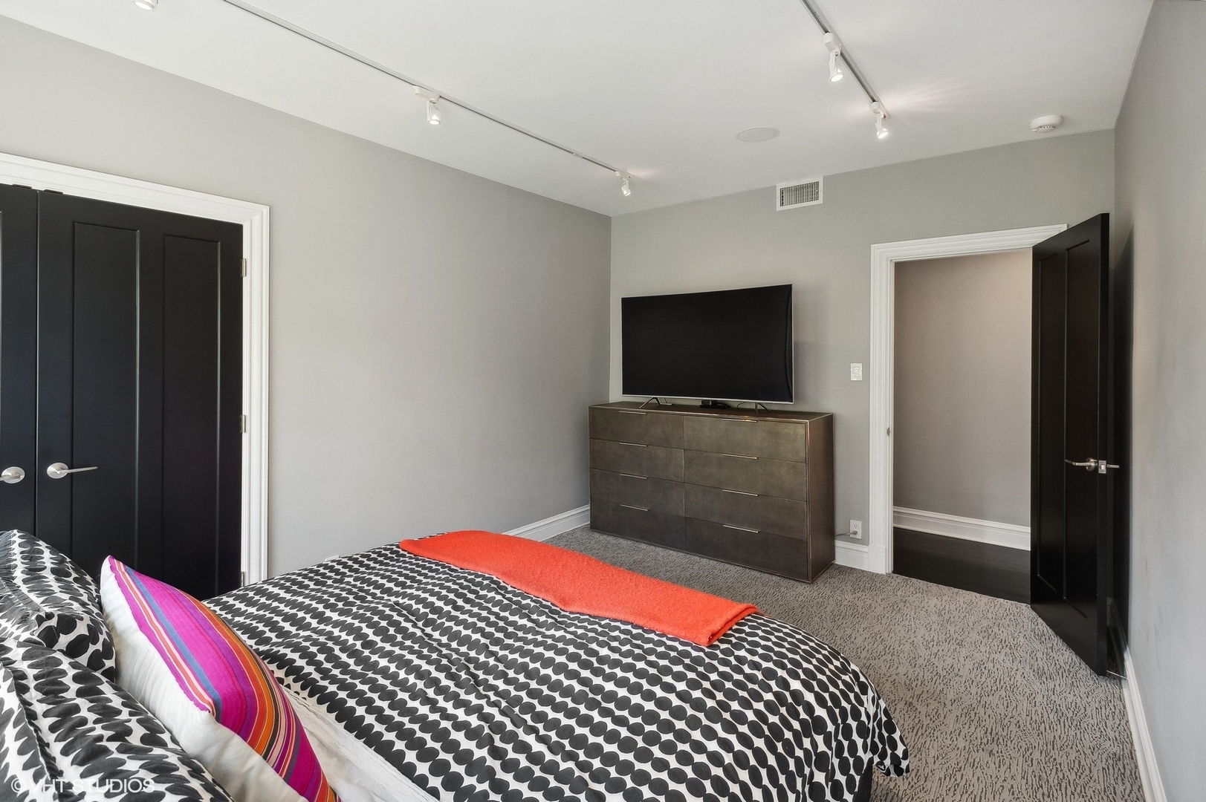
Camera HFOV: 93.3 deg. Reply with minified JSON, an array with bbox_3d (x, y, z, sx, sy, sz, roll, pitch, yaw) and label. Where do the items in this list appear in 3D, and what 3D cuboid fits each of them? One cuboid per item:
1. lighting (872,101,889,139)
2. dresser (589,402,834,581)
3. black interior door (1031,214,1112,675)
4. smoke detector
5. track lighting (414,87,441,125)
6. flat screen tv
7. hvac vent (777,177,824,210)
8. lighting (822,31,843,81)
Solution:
[{"bbox_3d":[1.383,-1.400,2.847,0.070,0.135,0.120,1,1,38],"label":"lighting"},{"bbox_3d":[0.744,0.613,4.380,1.824,1.035,0.470,1,1,38],"label":"dresser"},{"bbox_3d":[2.393,0.193,2.937,0.042,2.100,0.772,0,1,19],"label":"black interior door"},{"bbox_3d":[2.353,-1.469,3.018,0.140,0.046,0.140,1,1,38],"label":"smoke detector"},{"bbox_3d":[-0.825,-1.395,2.675,0.068,0.142,0.125,1,1,38],"label":"track lighting"},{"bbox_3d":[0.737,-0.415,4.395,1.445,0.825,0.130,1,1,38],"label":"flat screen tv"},{"bbox_3d":[1.424,-1.506,4.133,0.333,0.187,0.020,1,1,38],"label":"hvac vent"},{"bbox_3d":[0.911,-1.359,2.245,0.070,0.135,0.120,1,1,38],"label":"lighting"}]

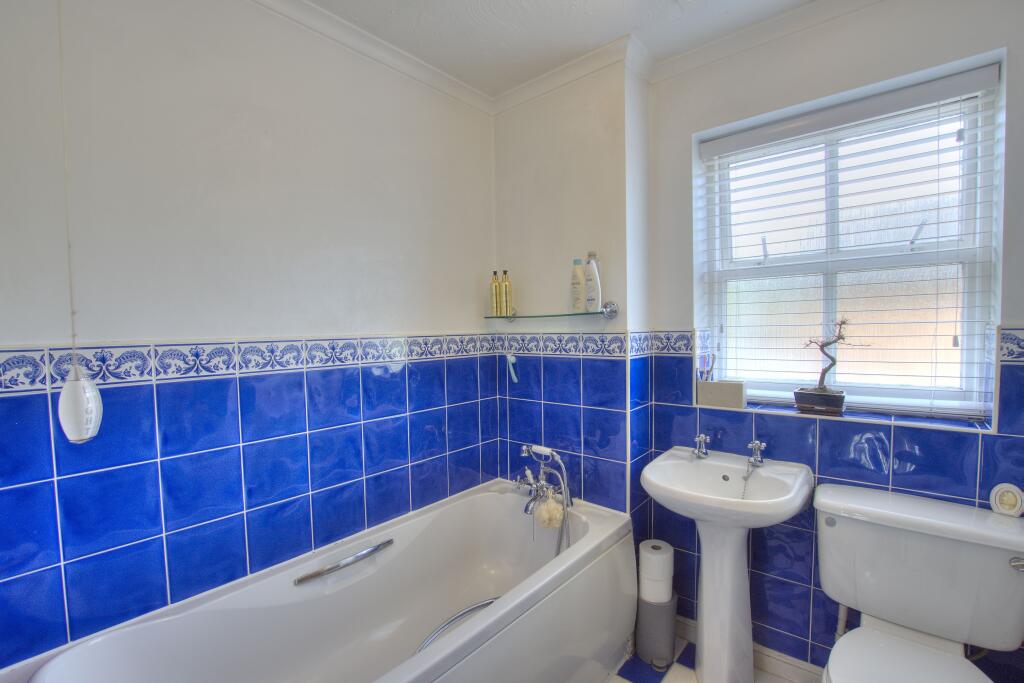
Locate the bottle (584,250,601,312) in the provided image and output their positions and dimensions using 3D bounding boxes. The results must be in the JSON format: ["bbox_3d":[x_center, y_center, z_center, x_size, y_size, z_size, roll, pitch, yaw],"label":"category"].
[{"bbox_3d":[0.312,-0.230,1.757,0.070,0.231,0.042,1,3,40],"label":"bottle"}]

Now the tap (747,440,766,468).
[{"bbox_3d":[0.874,0.405,1.628,0.058,0.088,0.095,1,2,40],"label":"tap"}]

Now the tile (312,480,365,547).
[{"bbox_3d":[-0.595,0.587,1.567,0.010,0.188,0.197,1,2,41],"label":"tile"}]

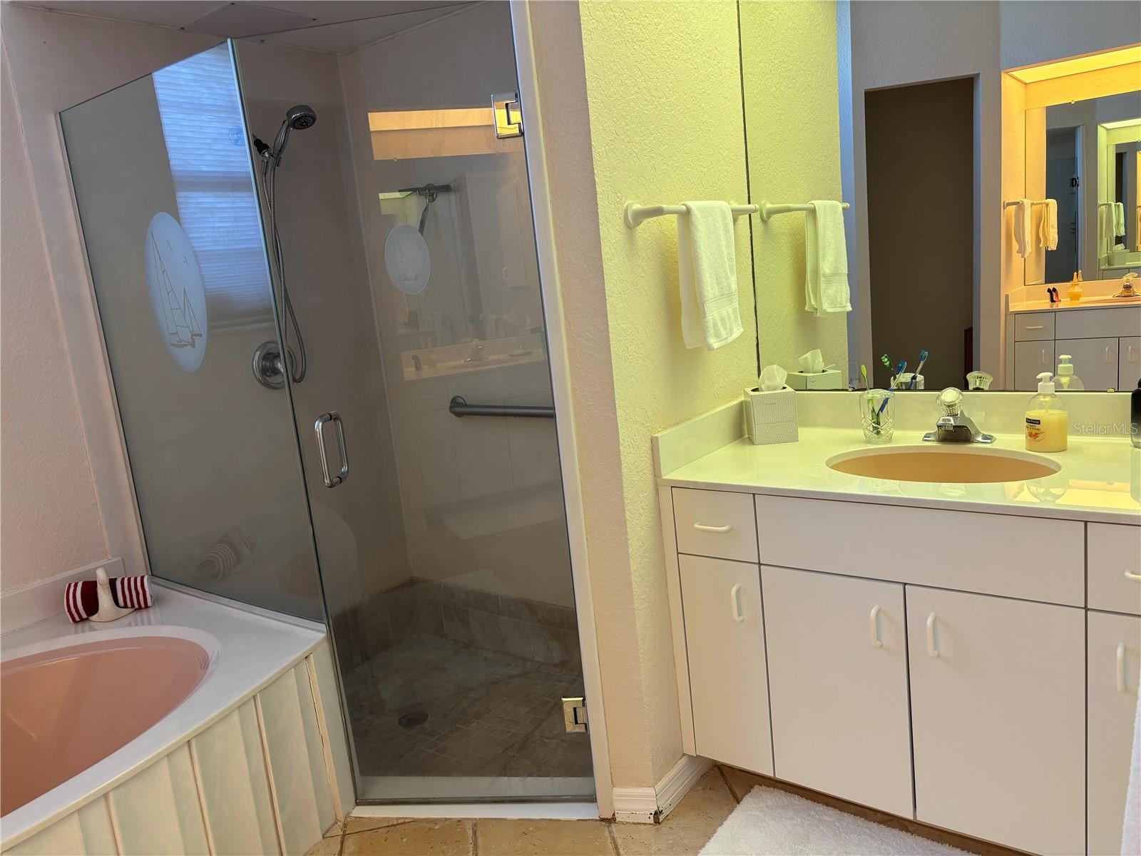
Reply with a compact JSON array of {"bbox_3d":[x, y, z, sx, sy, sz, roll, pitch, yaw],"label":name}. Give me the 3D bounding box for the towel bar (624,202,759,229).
[{"bbox_3d":[0.300,-0.495,1.961,0.080,0.055,0.527,2,14,37],"label":"towel bar"}]

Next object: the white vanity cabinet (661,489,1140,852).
[{"bbox_3d":[0.822,0.453,1.877,1.057,0.750,0.576,2,14,37],"label":"white vanity cabinet"}]

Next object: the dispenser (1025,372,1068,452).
[{"bbox_3d":[0.990,-0.036,1.784,0.062,0.161,0.077,-12,12,-28],"label":"dispenser"}]

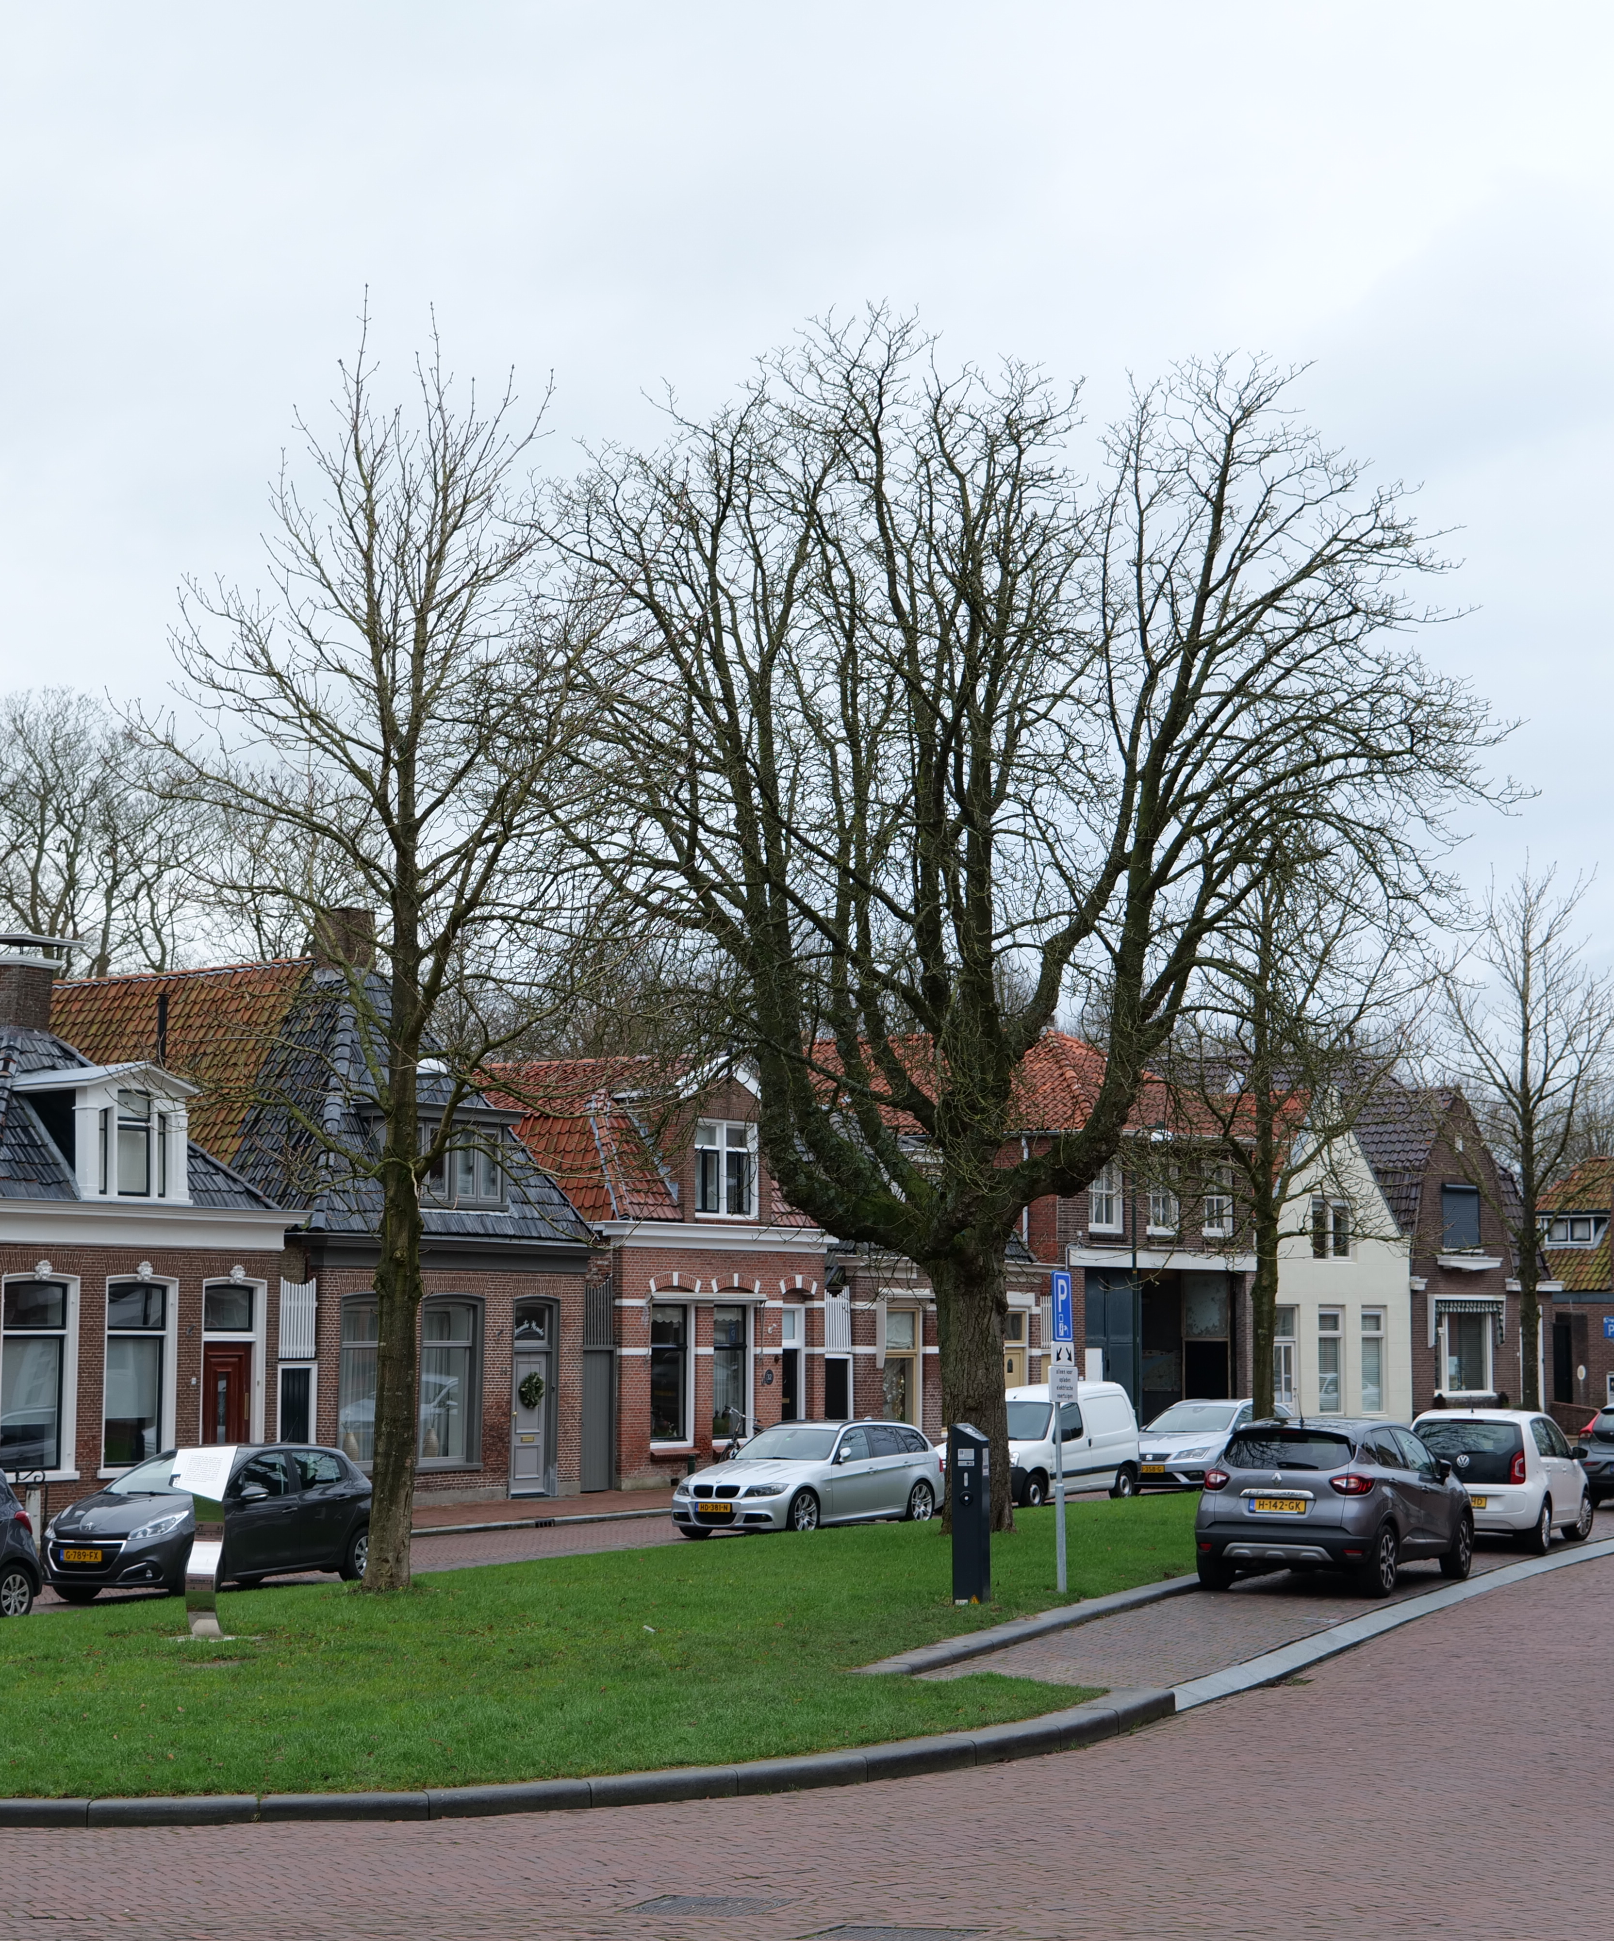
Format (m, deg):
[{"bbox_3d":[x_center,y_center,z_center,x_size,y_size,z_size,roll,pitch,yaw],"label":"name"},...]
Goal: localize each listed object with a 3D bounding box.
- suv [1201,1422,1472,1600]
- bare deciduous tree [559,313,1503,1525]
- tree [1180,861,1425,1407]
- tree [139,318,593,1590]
[{"bbox_3d":[5.085,5.038,32.976,1.778,1.566,4.122,-2,-6,26],"label":"suv"},{"bbox_3d":[2.694,-0.710,42.016,11.402,14.819,11.402,0,-6,0],"label":"bare deciduous tree"},{"bbox_3d":[6.606,2.665,46.968,3.500,8.661,3.400,0,-6,0],"label":"tree"},{"bbox_3d":[-4.309,-0.347,33.885,4.564,12.550,4.564,0,-6,0],"label":"tree"}]

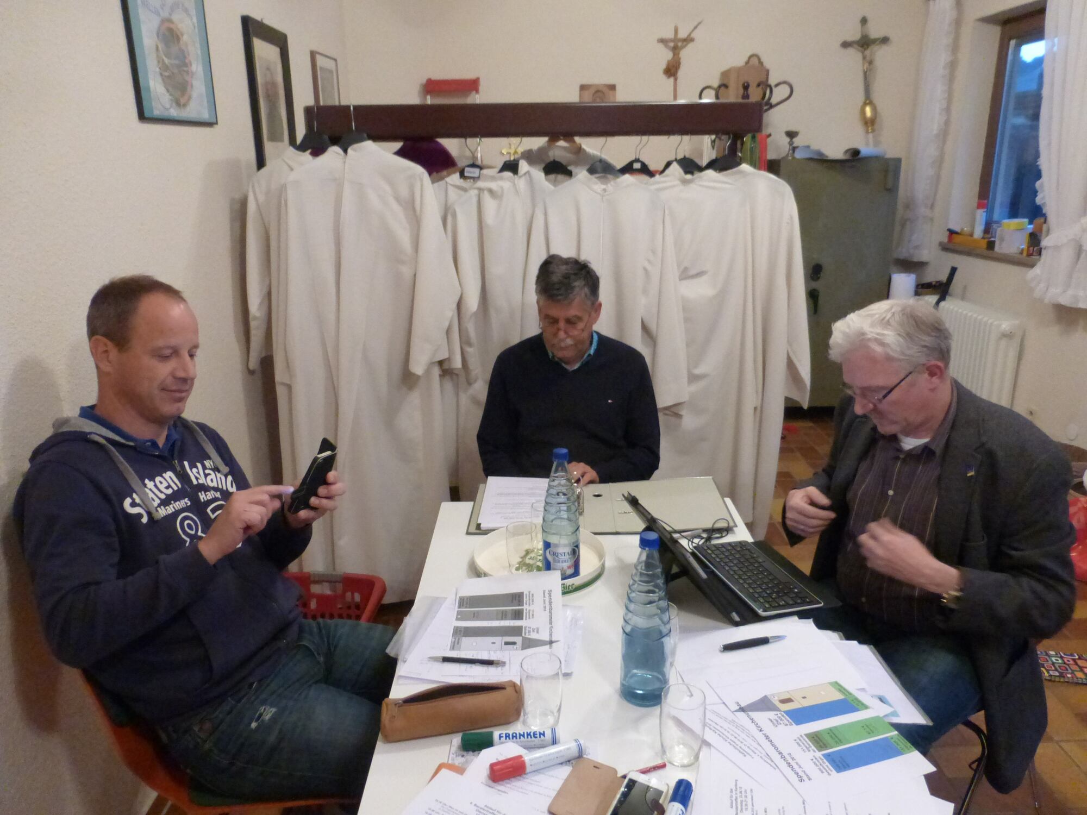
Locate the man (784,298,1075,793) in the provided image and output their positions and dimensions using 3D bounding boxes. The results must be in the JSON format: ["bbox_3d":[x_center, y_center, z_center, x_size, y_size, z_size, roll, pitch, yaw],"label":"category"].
[{"bbox_3d":[0.624,0.479,1.539,0.690,1.330,0.560,-11,20,-30],"label":"man"}]

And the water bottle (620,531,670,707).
[{"bbox_3d":[0.167,0.338,1.273,0.082,0.287,0.082,-1,17,0],"label":"water bottle"}]

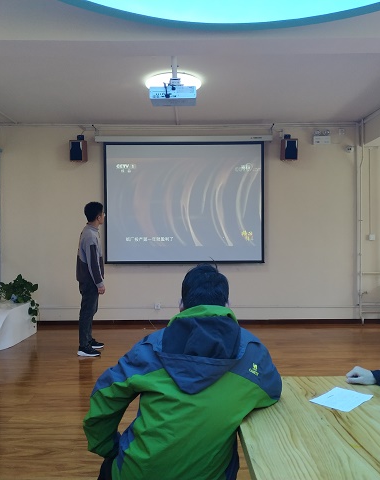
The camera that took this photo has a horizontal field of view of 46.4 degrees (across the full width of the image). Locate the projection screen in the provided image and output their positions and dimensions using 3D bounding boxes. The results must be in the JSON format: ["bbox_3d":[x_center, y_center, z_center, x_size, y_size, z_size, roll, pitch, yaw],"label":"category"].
[{"bbox_3d":[-0.086,-0.580,6.920,2.490,1.880,0.050,0,0,0],"label":"projection screen"}]

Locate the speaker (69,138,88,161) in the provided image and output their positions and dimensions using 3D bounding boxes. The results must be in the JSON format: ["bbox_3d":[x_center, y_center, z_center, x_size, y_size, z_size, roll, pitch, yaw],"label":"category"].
[{"bbox_3d":[-1.700,-1.370,6.780,0.200,0.340,0.250,0,9,0],"label":"speaker"}]

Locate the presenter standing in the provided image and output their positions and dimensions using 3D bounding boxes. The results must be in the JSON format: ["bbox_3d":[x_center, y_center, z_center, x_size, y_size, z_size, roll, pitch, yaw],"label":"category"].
[{"bbox_3d":[-1.160,0.440,5.230,0.360,1.790,0.500,0,0,-12],"label":"presenter standing"}]

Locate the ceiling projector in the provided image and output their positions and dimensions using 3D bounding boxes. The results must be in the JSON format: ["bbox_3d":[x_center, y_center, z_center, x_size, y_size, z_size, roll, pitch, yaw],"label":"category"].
[{"bbox_3d":[-0.168,-1.425,4.400,0.430,0.130,0.290,0,0,0],"label":"ceiling projector"}]

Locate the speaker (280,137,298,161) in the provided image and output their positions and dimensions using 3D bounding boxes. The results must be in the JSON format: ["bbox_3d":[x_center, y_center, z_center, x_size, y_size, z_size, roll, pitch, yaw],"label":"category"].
[{"bbox_3d":[1.530,-1.380,6.780,0.200,0.340,0.250,0,9,0],"label":"speaker"}]

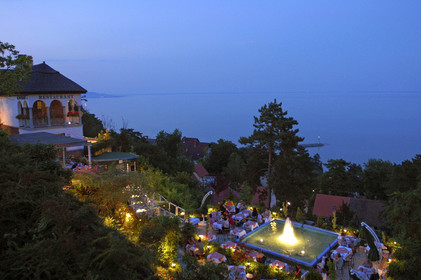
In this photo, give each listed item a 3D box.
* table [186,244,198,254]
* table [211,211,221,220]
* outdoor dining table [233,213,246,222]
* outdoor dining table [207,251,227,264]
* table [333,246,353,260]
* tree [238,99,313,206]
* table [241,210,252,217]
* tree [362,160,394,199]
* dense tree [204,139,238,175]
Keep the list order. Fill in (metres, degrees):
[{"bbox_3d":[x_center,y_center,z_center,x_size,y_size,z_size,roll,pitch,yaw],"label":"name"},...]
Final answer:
[{"bbox_3d":[-1.345,8.570,24.928,0.950,0.760,0.950,7,11,40],"label":"table"},{"bbox_3d":[0.562,7.559,31.775,1.000,0.760,0.950,0,8,0],"label":"table"},{"bbox_3d":[2.699,7.635,31.265,0.950,0.760,1.150,7,11,40],"label":"outdoor dining table"},{"bbox_3d":[0.446,8.764,23.615,0.950,0.760,1.050,-8,12,-44],"label":"outdoor dining table"},{"bbox_3d":[9.812,8.660,24.322,0.950,0.760,1.300,7,11,40],"label":"table"},{"bbox_3d":[7.885,1.895,40.000,8.300,13.500,8.300,0,8,0],"label":"tree"},{"bbox_3d":[3.572,7.489,32.248,0.950,0.760,1.150,7,11,40],"label":"table"},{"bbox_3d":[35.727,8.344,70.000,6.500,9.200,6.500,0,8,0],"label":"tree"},{"bbox_3d":[2.521,4.011,75.000,7.800,9.200,7.800,0,8,0],"label":"dense tree"}]

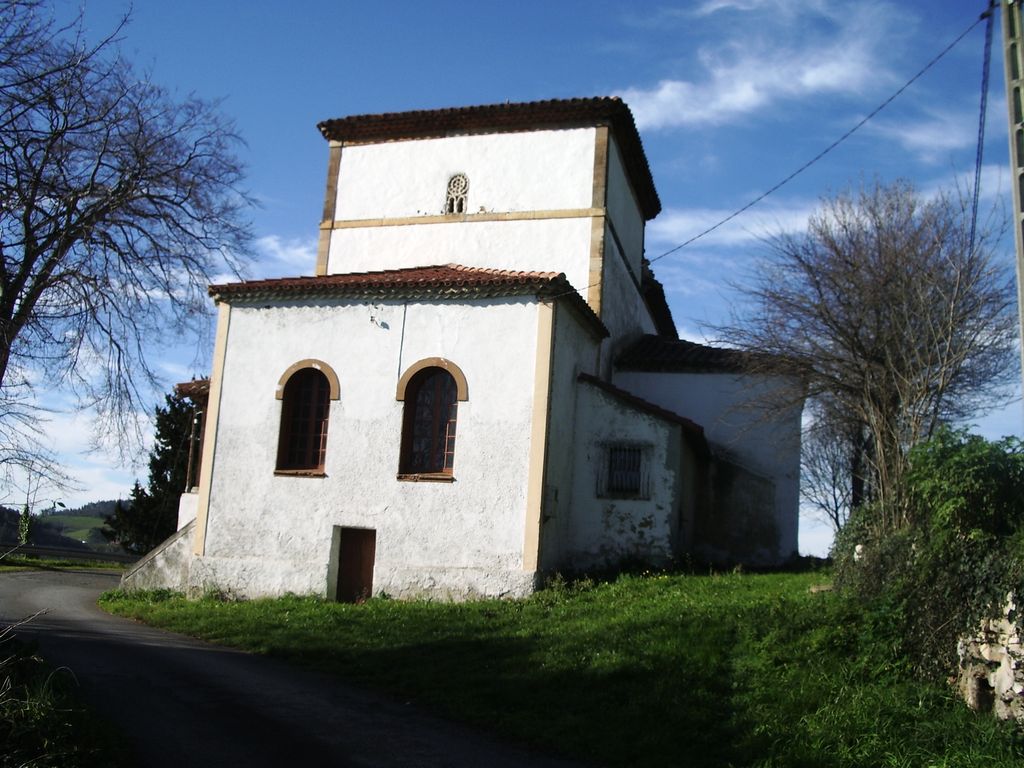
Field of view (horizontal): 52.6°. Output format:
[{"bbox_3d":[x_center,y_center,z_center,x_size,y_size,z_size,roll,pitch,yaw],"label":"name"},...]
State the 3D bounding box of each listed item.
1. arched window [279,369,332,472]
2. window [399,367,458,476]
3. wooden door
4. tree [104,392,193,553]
[{"bbox_3d":[-4.205,0.757,21.354,1.079,2.168,0.250,0,-11,16],"label":"arched window"},{"bbox_3d":[-1.584,0.745,20.616,1.121,2.182,0.250,0,-11,16],"label":"window"},{"bbox_3d":[-3.057,3.629,20.663,0.880,1.445,0.100,0,-11,16],"label":"wooden door"},{"bbox_3d":[-13.010,3.321,38.000,3.800,6.000,3.800,0,-11,16],"label":"tree"}]

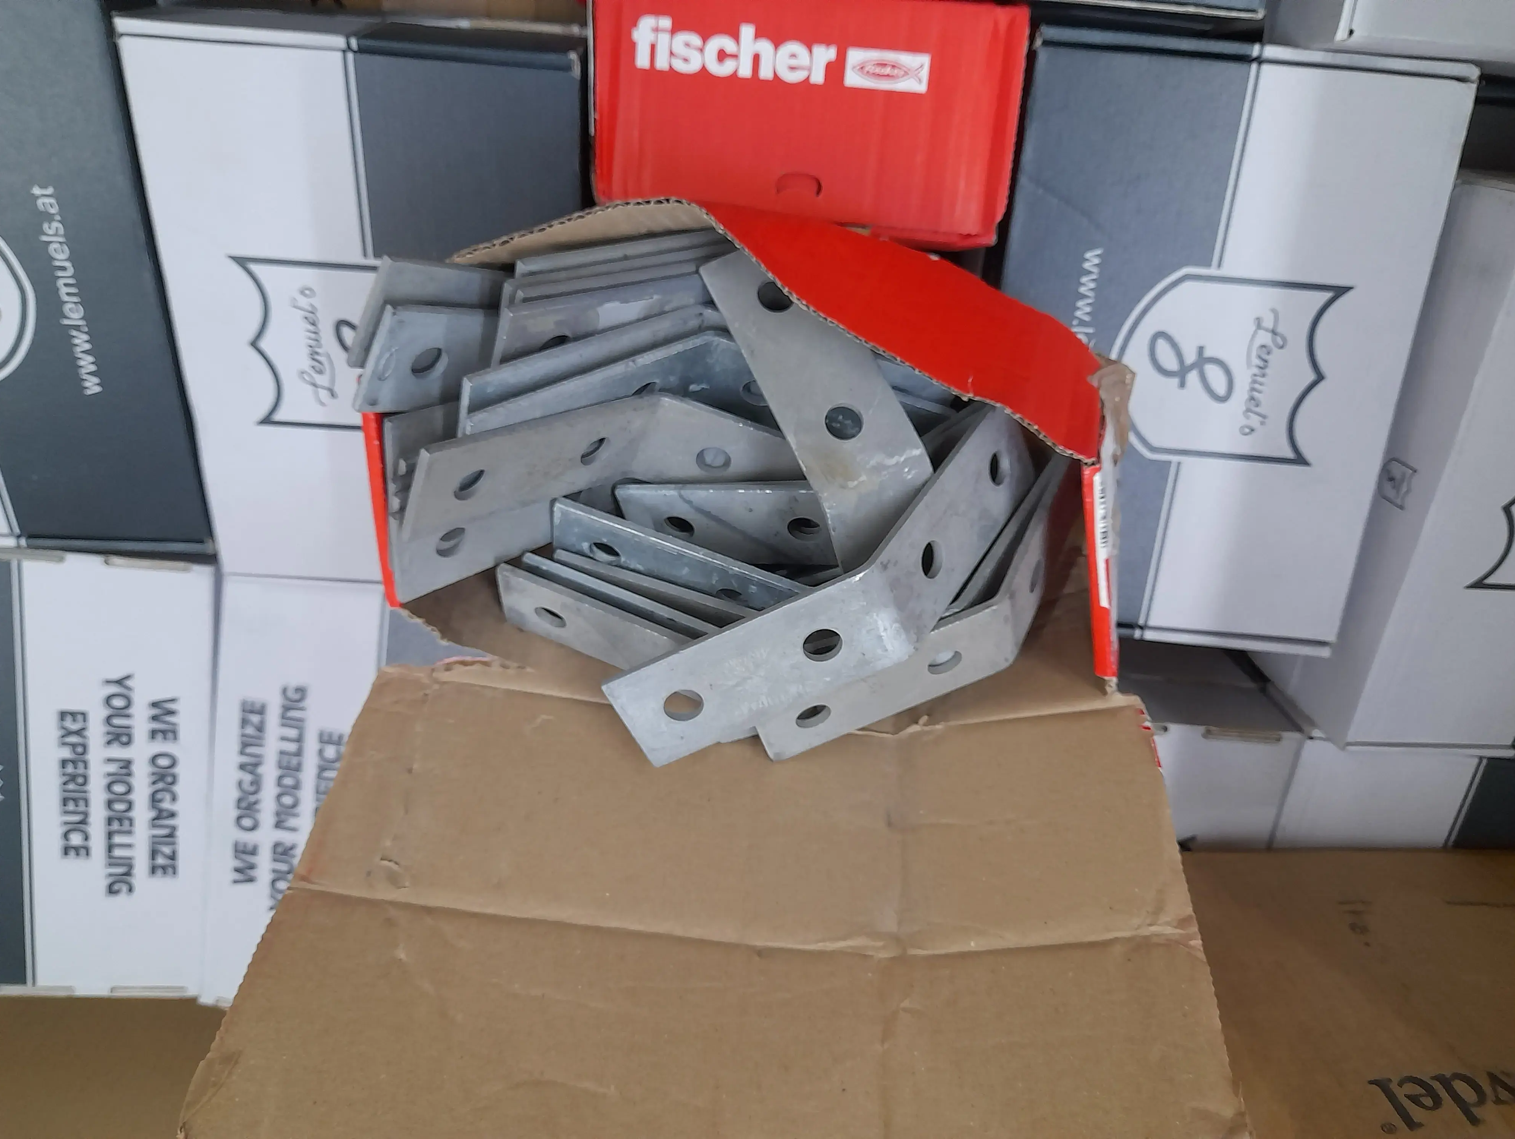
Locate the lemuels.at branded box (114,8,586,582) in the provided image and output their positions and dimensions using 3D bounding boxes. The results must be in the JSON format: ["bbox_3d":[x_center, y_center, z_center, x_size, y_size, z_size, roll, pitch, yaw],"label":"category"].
[{"bbox_3d":[-0.204,-0.135,0.616,0.211,0.302,0.065,4,32,-5],"label":"lemuels.at branded box"}]

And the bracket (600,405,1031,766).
[{"bbox_3d":[0.035,0.007,0.374,0.179,0.040,0.042,-36,32,-12],"label":"bracket"}]

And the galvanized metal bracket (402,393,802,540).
[{"bbox_3d":[-0.036,-0.037,0.403,0.179,0.040,0.042,1,50,-27],"label":"galvanized metal bracket"}]

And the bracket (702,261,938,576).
[{"bbox_3d":[0.036,-0.029,0.382,0.040,0.179,0.042,-25,13,-11],"label":"bracket"}]

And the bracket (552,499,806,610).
[{"bbox_3d":[0.014,0.002,0.418,0.179,0.040,0.042,1,59,-11],"label":"bracket"}]

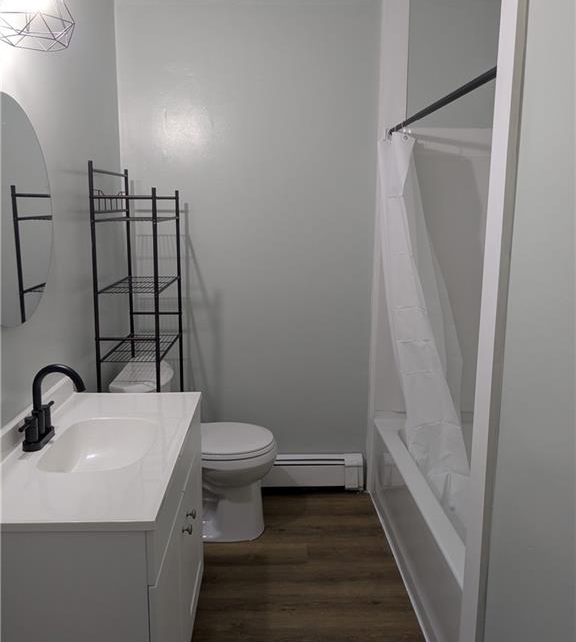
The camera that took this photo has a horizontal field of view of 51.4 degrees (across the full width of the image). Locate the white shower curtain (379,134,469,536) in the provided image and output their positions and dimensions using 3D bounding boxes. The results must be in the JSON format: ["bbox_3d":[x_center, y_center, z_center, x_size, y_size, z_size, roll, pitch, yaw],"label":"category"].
[{"bbox_3d":[0.602,0.002,2.709,0.300,1.740,0.760,0,10,-2],"label":"white shower curtain"}]

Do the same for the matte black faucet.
[{"bbox_3d":[-0.652,0.232,1.693,0.165,0.225,0.210,0,10,-2],"label":"matte black faucet"}]

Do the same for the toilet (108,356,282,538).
[{"bbox_3d":[-0.420,0.630,2.849,0.735,0.780,0.460,0,10,-2],"label":"toilet"}]

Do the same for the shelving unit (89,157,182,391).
[{"bbox_3d":[-0.651,0.175,2.746,0.260,1.710,0.615,0,10,-2],"label":"shelving unit"}]

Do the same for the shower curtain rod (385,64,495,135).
[{"bbox_3d":[0.558,-0.799,2.223,0.032,0.032,1.510,0,10,-4],"label":"shower curtain rod"}]

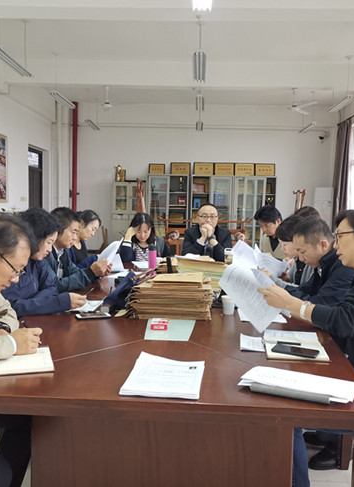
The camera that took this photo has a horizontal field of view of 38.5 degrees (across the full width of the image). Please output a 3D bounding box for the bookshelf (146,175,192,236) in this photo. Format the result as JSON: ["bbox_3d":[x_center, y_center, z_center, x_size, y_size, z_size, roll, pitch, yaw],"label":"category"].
[{"bbox_3d":[-0.185,-0.564,11.661,0.910,1.940,0.400,2,4,3],"label":"bookshelf"}]

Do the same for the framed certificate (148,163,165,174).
[{"bbox_3d":[-0.464,-1.705,11.643,0.370,0.250,0.025,1,4,3],"label":"framed certificate"}]

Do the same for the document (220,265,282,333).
[{"bbox_3d":[0.291,0.205,1.928,0.270,0.050,0.205,45,37,12],"label":"document"}]

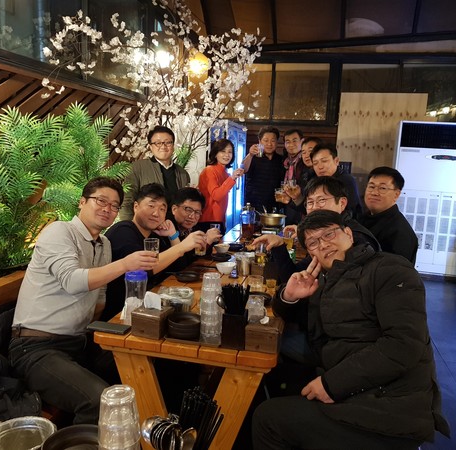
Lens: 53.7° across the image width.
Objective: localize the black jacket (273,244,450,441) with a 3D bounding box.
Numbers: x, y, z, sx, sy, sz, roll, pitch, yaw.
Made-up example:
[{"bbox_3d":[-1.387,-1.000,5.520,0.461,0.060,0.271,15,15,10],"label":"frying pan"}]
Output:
[{"bbox_3d":[0.476,0.404,1.620,0.480,0.640,0.570,-4,11,-36],"label":"black jacket"}]

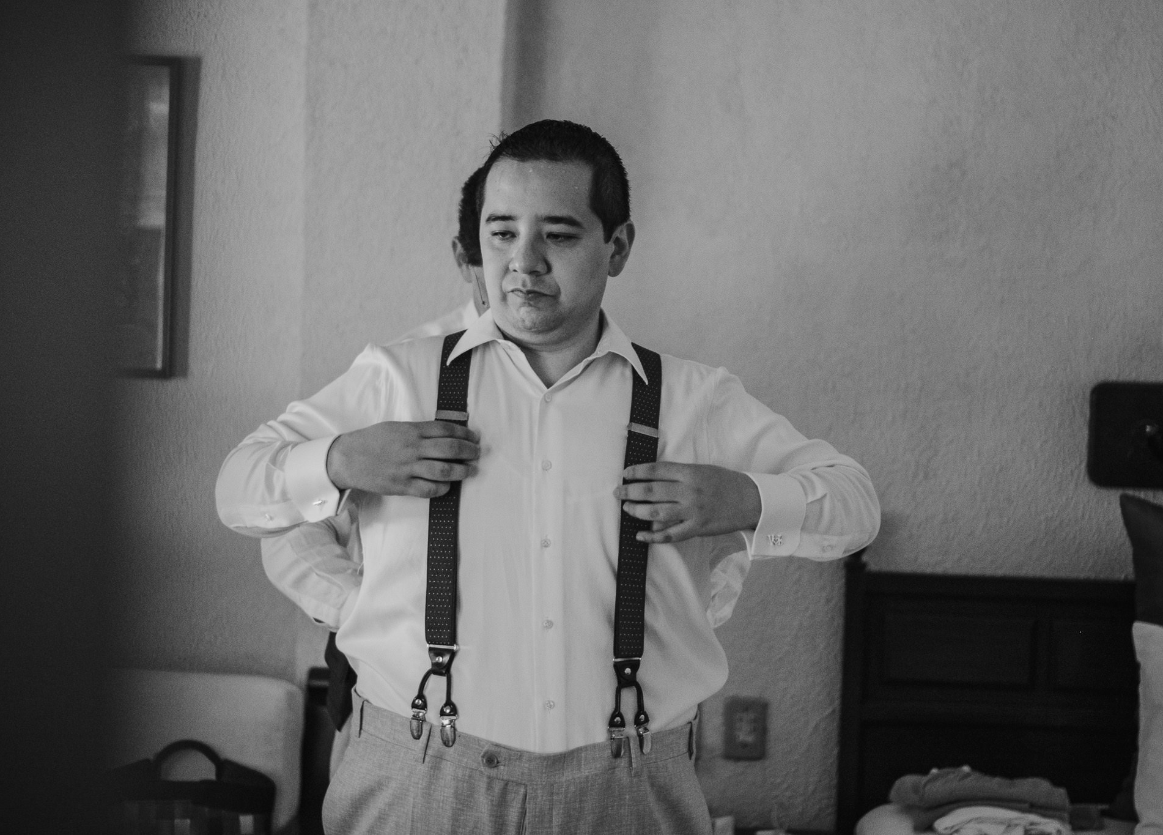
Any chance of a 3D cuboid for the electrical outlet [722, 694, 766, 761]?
[{"bbox_3d":[0.317,0.600,2.150,0.079,0.118,0.012,2,0,0],"label":"electrical outlet"}]

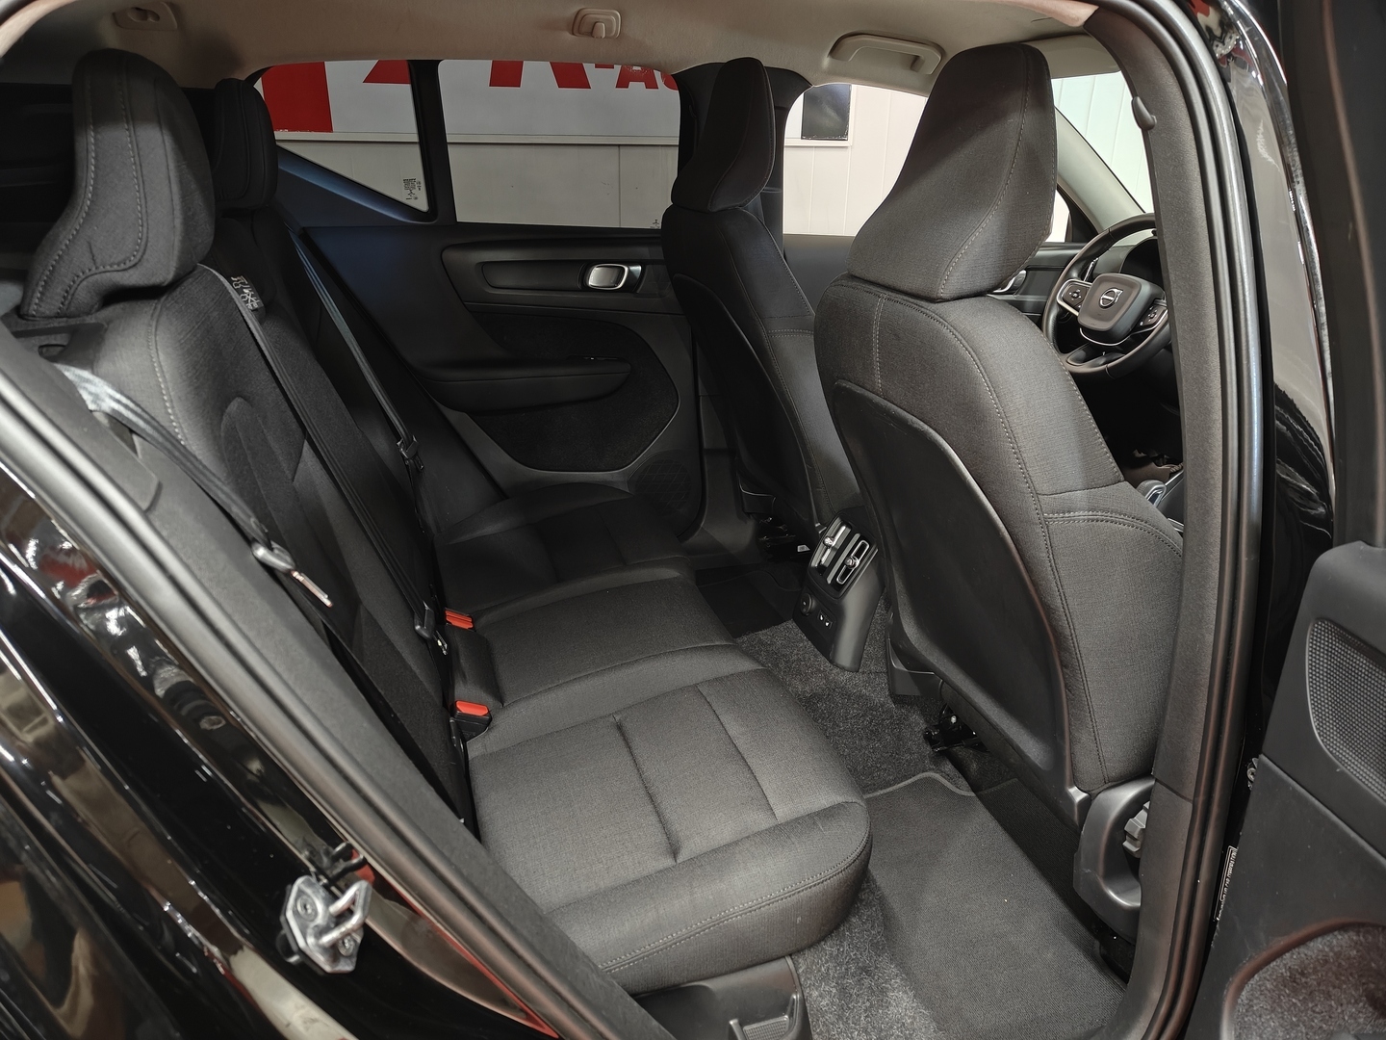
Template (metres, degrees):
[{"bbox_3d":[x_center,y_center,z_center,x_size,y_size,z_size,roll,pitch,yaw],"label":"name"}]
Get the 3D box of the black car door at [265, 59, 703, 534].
[{"bbox_3d":[-0.388,-0.358,1.986,0.958,1.102,0.278,-6,24,-16],"label":"black car door"}]

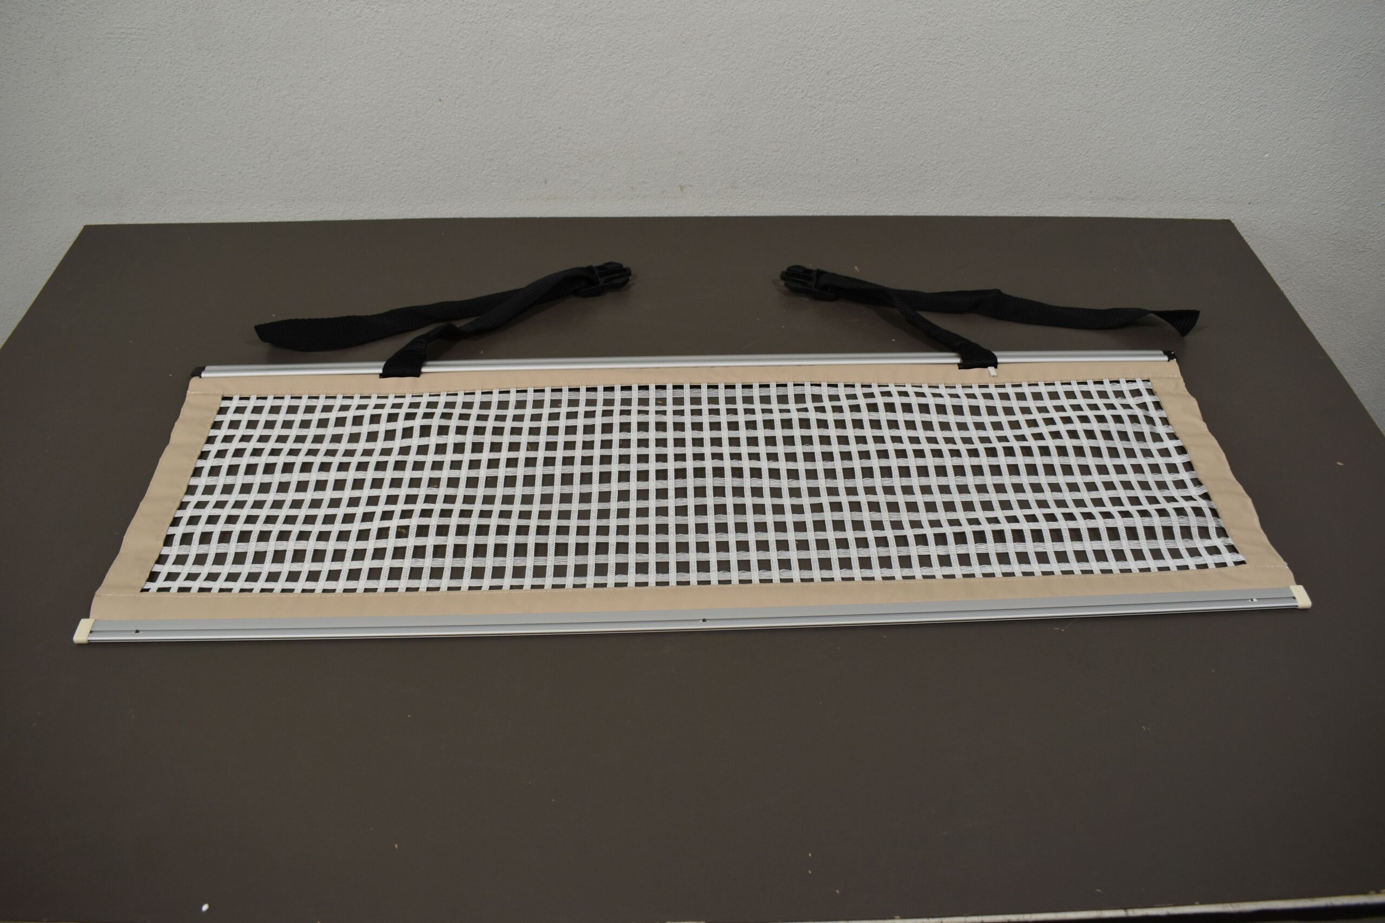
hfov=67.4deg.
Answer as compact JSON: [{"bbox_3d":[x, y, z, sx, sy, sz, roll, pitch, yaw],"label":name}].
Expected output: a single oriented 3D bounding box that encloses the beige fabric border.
[{"bbox_3d":[0.008,0.008,1.022,1.076,0.012,0.319,-1,46,-3],"label":"beige fabric border"}]

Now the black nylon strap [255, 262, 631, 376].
[{"bbox_3d":[-0.258,-0.153,1.151,0.420,0.037,0.128,-15,49,-16],"label":"black nylon strap"}]

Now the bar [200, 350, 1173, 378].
[{"bbox_3d":[0.003,-0.107,1.133,1.080,0.011,0.015,-1,46,-3],"label":"bar"}]

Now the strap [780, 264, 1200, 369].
[{"bbox_3d":[0.326,-0.154,1.169,0.475,0.037,0.139,10,47,8],"label":"strap"}]

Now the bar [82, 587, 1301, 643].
[{"bbox_3d":[0.016,0.132,0.906,1.080,0.009,0.021,-1,46,-3],"label":"bar"}]

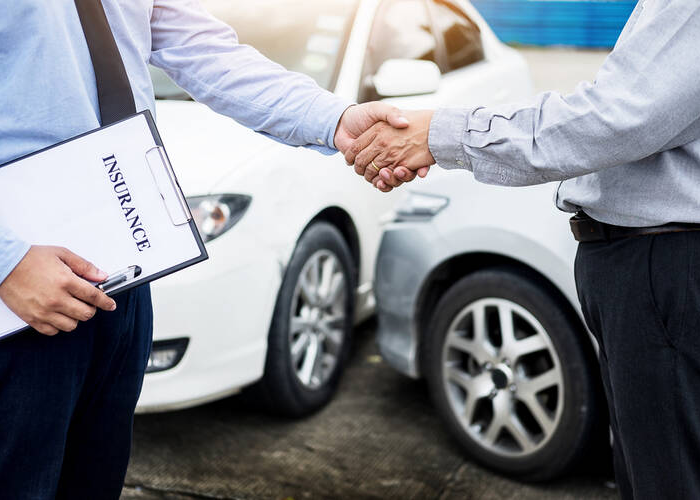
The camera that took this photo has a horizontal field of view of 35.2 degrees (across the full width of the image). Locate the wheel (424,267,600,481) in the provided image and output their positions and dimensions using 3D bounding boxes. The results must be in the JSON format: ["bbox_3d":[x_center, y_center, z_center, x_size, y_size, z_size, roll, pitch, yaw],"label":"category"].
[{"bbox_3d":[0.494,0.347,3.175,0.200,0.620,0.620,-9,13,-40],"label":"wheel"}]

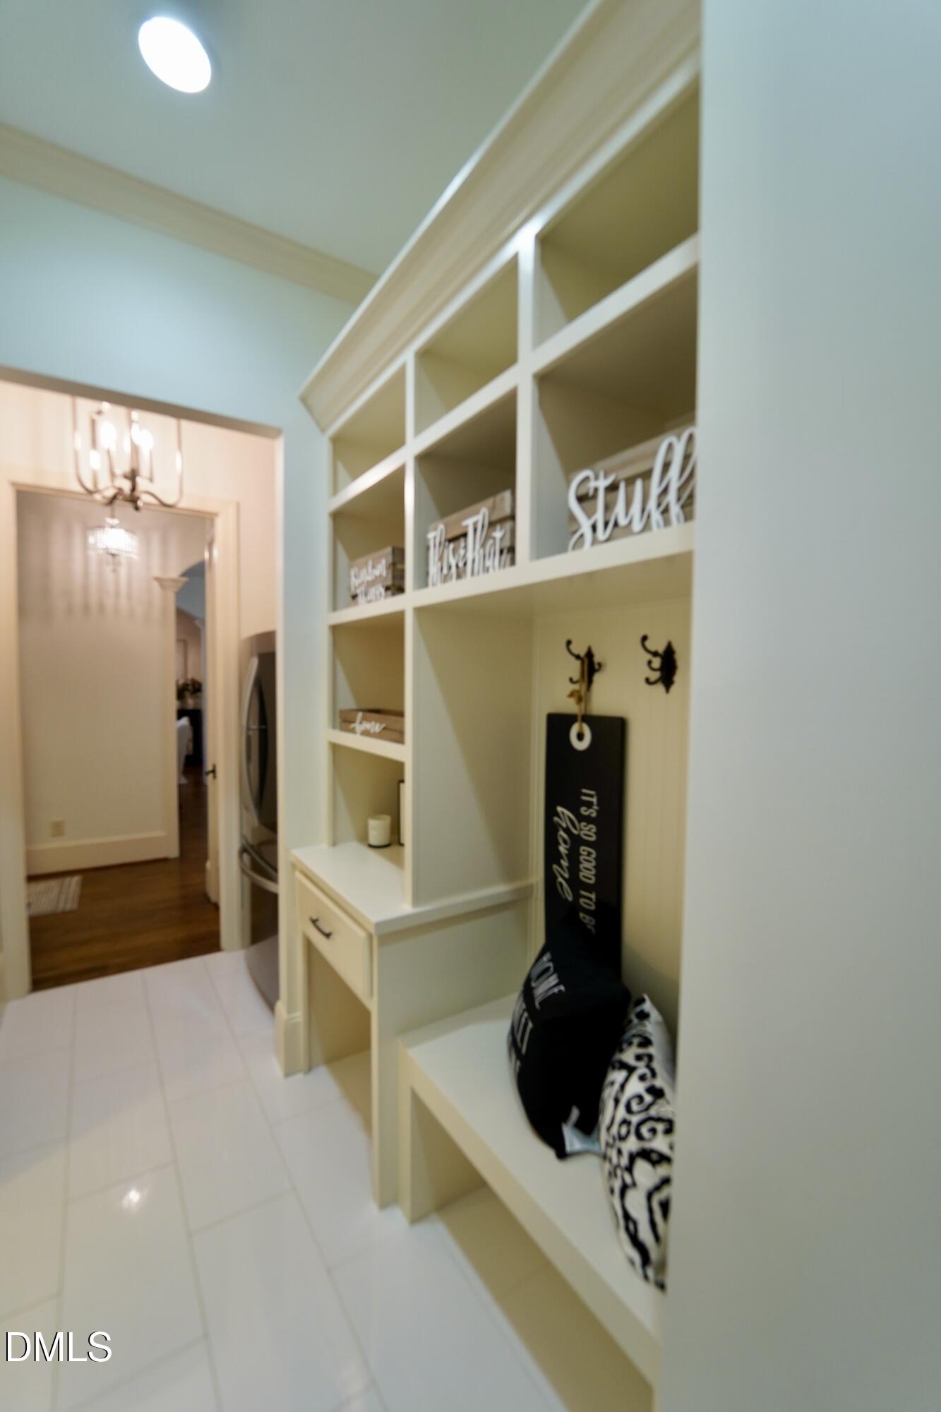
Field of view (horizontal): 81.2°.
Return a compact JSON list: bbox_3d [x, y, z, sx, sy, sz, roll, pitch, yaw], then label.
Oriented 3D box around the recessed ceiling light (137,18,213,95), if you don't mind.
[{"bbox_3d":[-0.710,-1.568,1.322,0.160,0.030,0.160,-1,3,-34],"label":"recessed ceiling light"}]

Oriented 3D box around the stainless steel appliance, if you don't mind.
[{"bbox_3d":[-0.768,0.521,2.877,0.820,1.780,0.900,-1,3,-34],"label":"stainless steel appliance"}]

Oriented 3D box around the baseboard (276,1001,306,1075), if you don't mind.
[{"bbox_3d":[-0.729,1.323,2.213,0.085,0.240,0.150,-1,3,-34],"label":"baseboard"}]

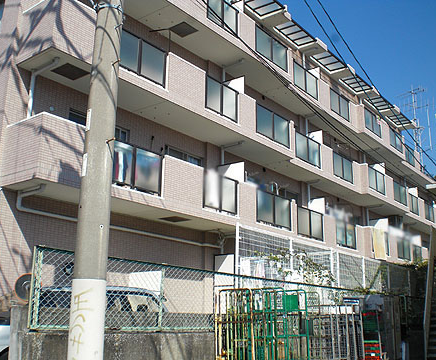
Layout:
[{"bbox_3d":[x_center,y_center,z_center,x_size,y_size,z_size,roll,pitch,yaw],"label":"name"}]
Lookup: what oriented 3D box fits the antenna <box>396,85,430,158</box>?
[{"bbox_3d":[12.307,-3.539,33.000,2.100,4.900,1.300,-11,-19,38],"label":"antenna"}]

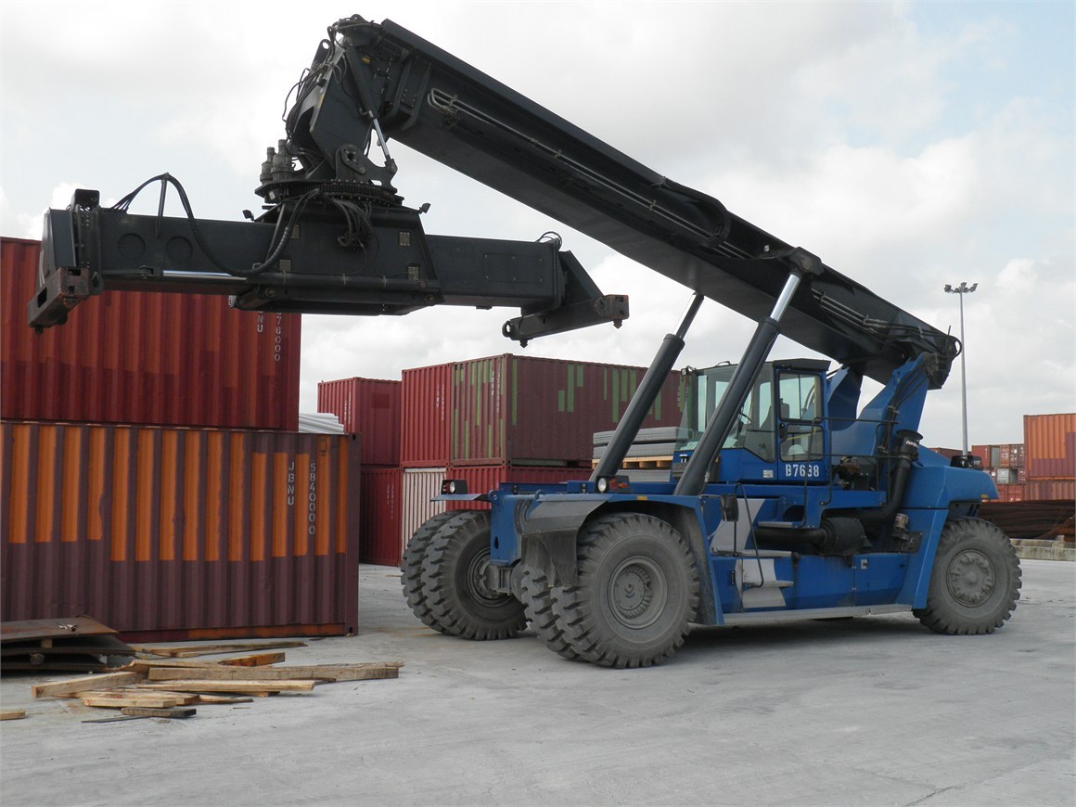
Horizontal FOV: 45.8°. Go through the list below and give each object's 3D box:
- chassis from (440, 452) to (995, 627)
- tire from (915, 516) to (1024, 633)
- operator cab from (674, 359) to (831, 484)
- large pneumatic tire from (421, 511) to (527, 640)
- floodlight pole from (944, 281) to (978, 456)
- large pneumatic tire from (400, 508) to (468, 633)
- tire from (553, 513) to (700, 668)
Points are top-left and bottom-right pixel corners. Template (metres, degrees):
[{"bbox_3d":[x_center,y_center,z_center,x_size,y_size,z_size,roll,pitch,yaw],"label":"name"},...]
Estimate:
[{"bbox_3d":[2.488,1.727,16.708,7.120,1.870,4.000,3,-5,-31],"label":"chassis"},{"bbox_3d":[5.636,2.301,16.974,1.634,1.594,0.512,2,-5,-18],"label":"tire"},{"bbox_3d":[2.734,0.276,16.965,1.580,1.630,1.640,3,-5,-31],"label":"operator cab"},{"bbox_3d":[-0.654,2.170,16.164,1.634,1.594,0.512,3,-5,-31],"label":"large pneumatic tire"},{"bbox_3d":[38.534,0.035,115.392,2.930,22.400,2.637,-1,-5,18],"label":"floodlight pole"},{"bbox_3d":[-0.989,2.210,16.709,1.634,1.594,0.512,3,-5,-31],"label":"large pneumatic tire"},{"bbox_3d":[0.942,1.981,13.566,1.634,1.594,0.512,3,-5,-31],"label":"tire"}]

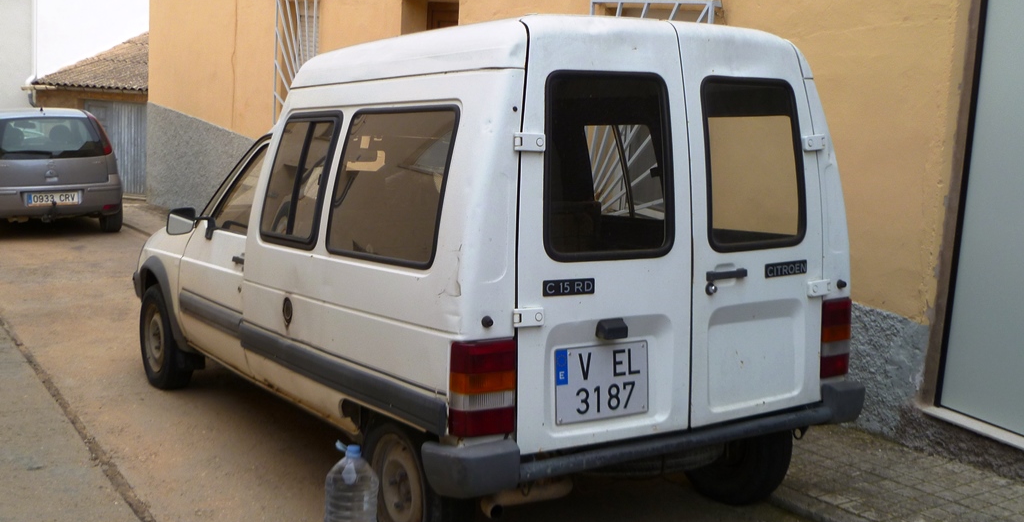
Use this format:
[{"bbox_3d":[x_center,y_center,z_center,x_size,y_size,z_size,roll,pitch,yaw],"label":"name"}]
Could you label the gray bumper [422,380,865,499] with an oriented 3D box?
[{"bbox_3d":[0.508,0.510,2.977,1.600,0.155,0.270,-4,5,-32],"label":"gray bumper"}]

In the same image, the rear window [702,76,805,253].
[{"bbox_3d":[0.781,-0.308,3.059,0.440,0.560,0.040,-4,1,-32],"label":"rear window"}]

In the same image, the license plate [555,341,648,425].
[{"bbox_3d":[0.268,0.357,2.785,0.340,0.220,0.020,-4,5,-32],"label":"license plate"}]

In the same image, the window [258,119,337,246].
[{"bbox_3d":[-0.745,-0.283,3.350,0.040,0.470,0.560,7,0,-35],"label":"window"}]

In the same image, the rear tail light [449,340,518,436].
[{"bbox_3d":[-0.081,0.341,2.572,0.170,0.265,0.115,-4,5,-32],"label":"rear tail light"}]

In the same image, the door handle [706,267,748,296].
[{"bbox_3d":[0.672,0.066,2.954,0.172,0.075,0.050,-4,5,-32],"label":"door handle"}]

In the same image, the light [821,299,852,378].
[{"bbox_3d":[1.112,0.264,3.307,0.165,0.270,0.110,-4,5,-32],"label":"light"}]

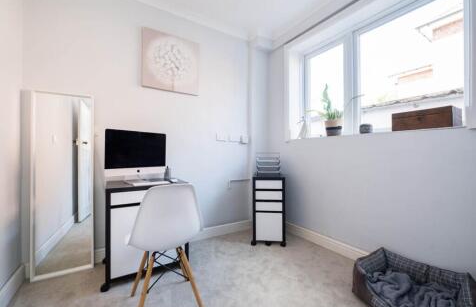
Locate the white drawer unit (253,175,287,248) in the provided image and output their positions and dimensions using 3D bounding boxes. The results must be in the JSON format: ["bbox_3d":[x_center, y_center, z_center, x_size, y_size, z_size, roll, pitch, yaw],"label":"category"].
[{"bbox_3d":[0.362,0.642,2.419,0.350,0.750,0.500,0,0,5],"label":"white drawer unit"}]

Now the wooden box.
[{"bbox_3d":[1.435,-0.245,1.526,0.190,0.144,0.344,0,0,-31],"label":"wooden box"}]

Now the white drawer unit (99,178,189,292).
[{"bbox_3d":[-0.829,0.638,1.823,0.620,0.750,0.490,0,0,-31],"label":"white drawer unit"}]

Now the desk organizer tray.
[{"bbox_3d":[0.362,0.127,2.409,0.260,0.280,0.320,0,0,5],"label":"desk organizer tray"}]

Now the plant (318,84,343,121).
[{"bbox_3d":[1.015,-0.558,2.178,0.170,0.377,0.190,0,0,-31],"label":"plant"}]

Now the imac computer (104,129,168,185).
[{"bbox_3d":[-0.910,0.038,1.788,0.170,0.450,0.528,0,0,38],"label":"imac computer"}]

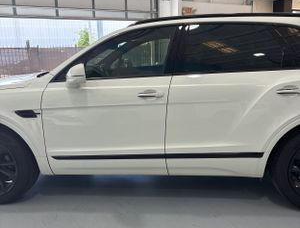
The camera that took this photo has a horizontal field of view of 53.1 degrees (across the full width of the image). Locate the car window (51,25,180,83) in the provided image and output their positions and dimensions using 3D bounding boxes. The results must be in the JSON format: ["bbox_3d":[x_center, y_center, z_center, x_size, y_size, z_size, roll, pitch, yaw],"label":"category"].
[{"bbox_3d":[-0.309,-0.540,2.675,1.135,0.455,0.220,-1,11,7],"label":"car window"}]

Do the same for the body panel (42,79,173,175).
[{"bbox_3d":[-0.377,0.121,2.675,1.135,0.867,0.130,-1,11,7],"label":"body panel"}]

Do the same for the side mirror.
[{"bbox_3d":[-0.605,-0.326,2.545,0.125,0.205,0.205,-1,11,7],"label":"side mirror"}]

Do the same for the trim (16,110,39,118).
[{"bbox_3d":[-1.107,0.001,2.705,0.220,0.062,0.035,-1,11,7],"label":"trim"}]

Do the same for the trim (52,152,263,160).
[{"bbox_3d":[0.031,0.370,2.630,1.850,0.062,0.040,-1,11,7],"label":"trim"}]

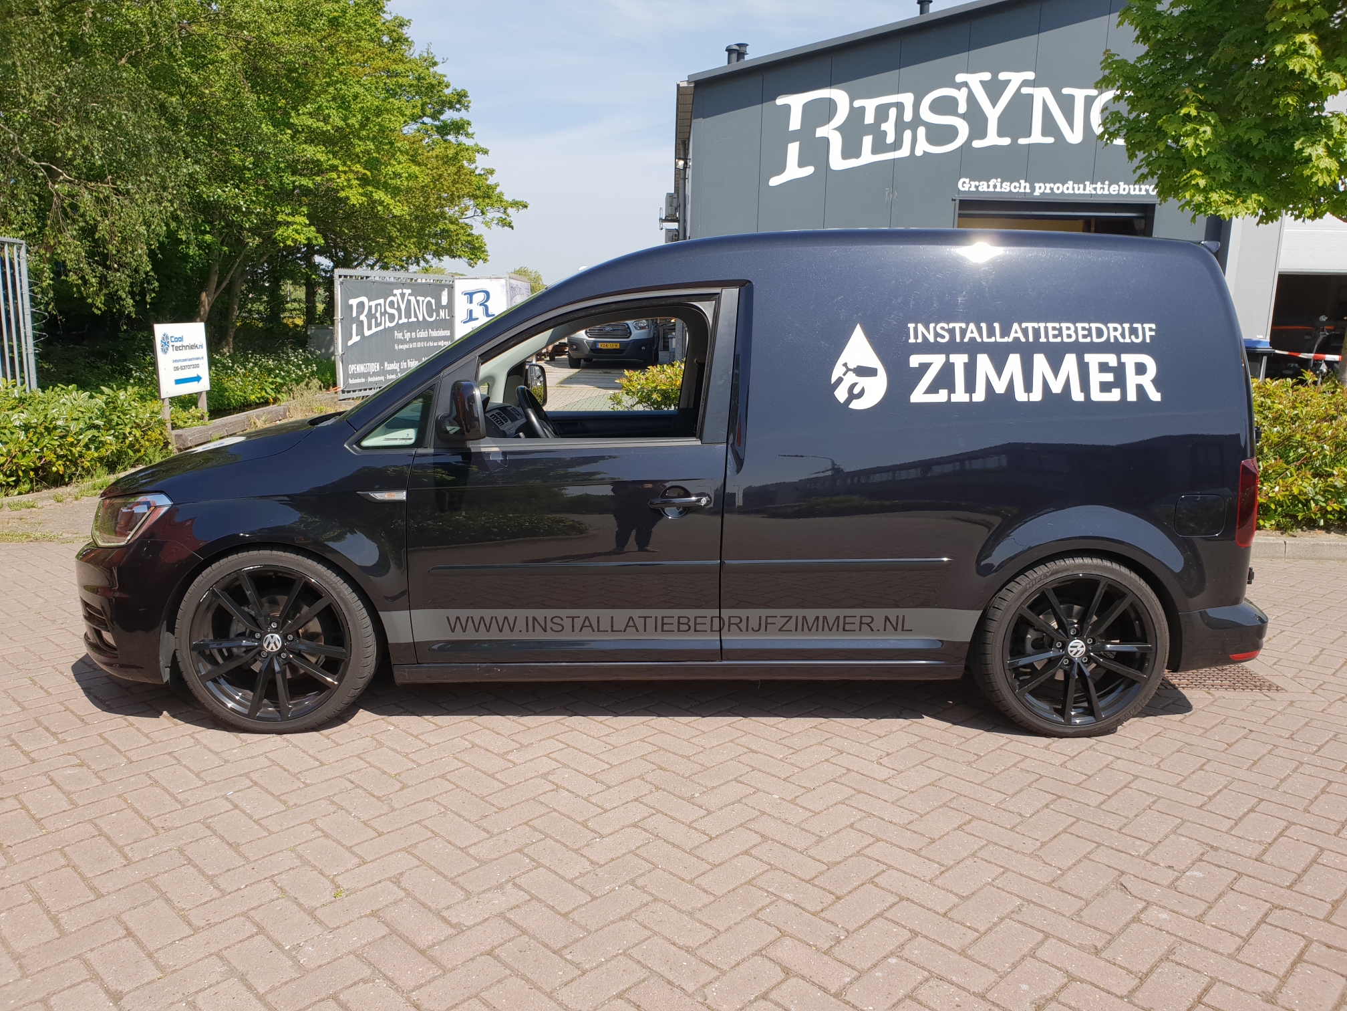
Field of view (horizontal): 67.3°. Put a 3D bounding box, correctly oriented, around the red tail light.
[{"bbox_3d":[1.897,-0.015,3.390,0.130,0.310,0.125,1,10,-2],"label":"red tail light"}]

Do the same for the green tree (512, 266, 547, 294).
[{"bbox_3d":[-8.472,-11.724,58.883,2.900,4.312,2.900,1,10,0],"label":"green tree"}]

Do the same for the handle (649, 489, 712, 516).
[{"bbox_3d":[0.023,-0.012,3.248,0.205,0.070,0.060,1,10,-2],"label":"handle"}]

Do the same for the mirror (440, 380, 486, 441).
[{"bbox_3d":[-0.653,-0.300,3.143,0.130,0.195,0.230,1,10,-2],"label":"mirror"}]

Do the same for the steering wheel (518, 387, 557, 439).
[{"bbox_3d":[-0.467,-0.260,3.705,0.100,0.375,0.375,-25,10,3],"label":"steering wheel"}]

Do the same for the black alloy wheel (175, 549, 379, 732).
[{"bbox_3d":[-1.320,0.444,3.416,0.623,0.623,0.225,1,10,-2],"label":"black alloy wheel"}]

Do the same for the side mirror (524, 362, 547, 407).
[{"bbox_3d":[-0.685,-0.599,4.958,0.130,0.210,0.220,1,10,-2],"label":"side mirror"}]

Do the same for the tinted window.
[{"bbox_3d":[-0.890,-0.285,3.265,0.245,0.195,0.040,2,-2,8],"label":"tinted window"}]

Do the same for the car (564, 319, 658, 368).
[{"bbox_3d":[-1.351,-4.678,25.038,2.060,2.450,5.500,1,10,1],"label":"car"}]

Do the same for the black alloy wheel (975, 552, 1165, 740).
[{"bbox_3d":[1.361,0.475,3.505,0.623,0.623,0.225,1,10,-2],"label":"black alloy wheel"}]

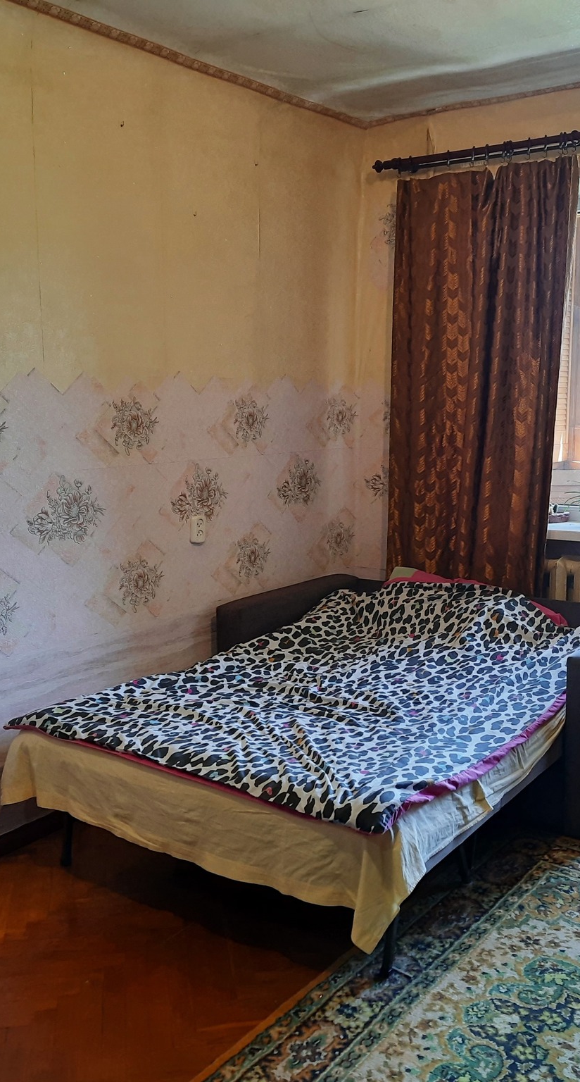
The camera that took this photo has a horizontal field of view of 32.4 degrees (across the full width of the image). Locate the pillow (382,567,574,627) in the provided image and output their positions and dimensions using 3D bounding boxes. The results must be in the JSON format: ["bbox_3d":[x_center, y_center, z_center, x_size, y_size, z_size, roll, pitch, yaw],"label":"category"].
[{"bbox_3d":[0.660,0.268,3.749,0.740,0.220,0.440,6,10,35],"label":"pillow"}]

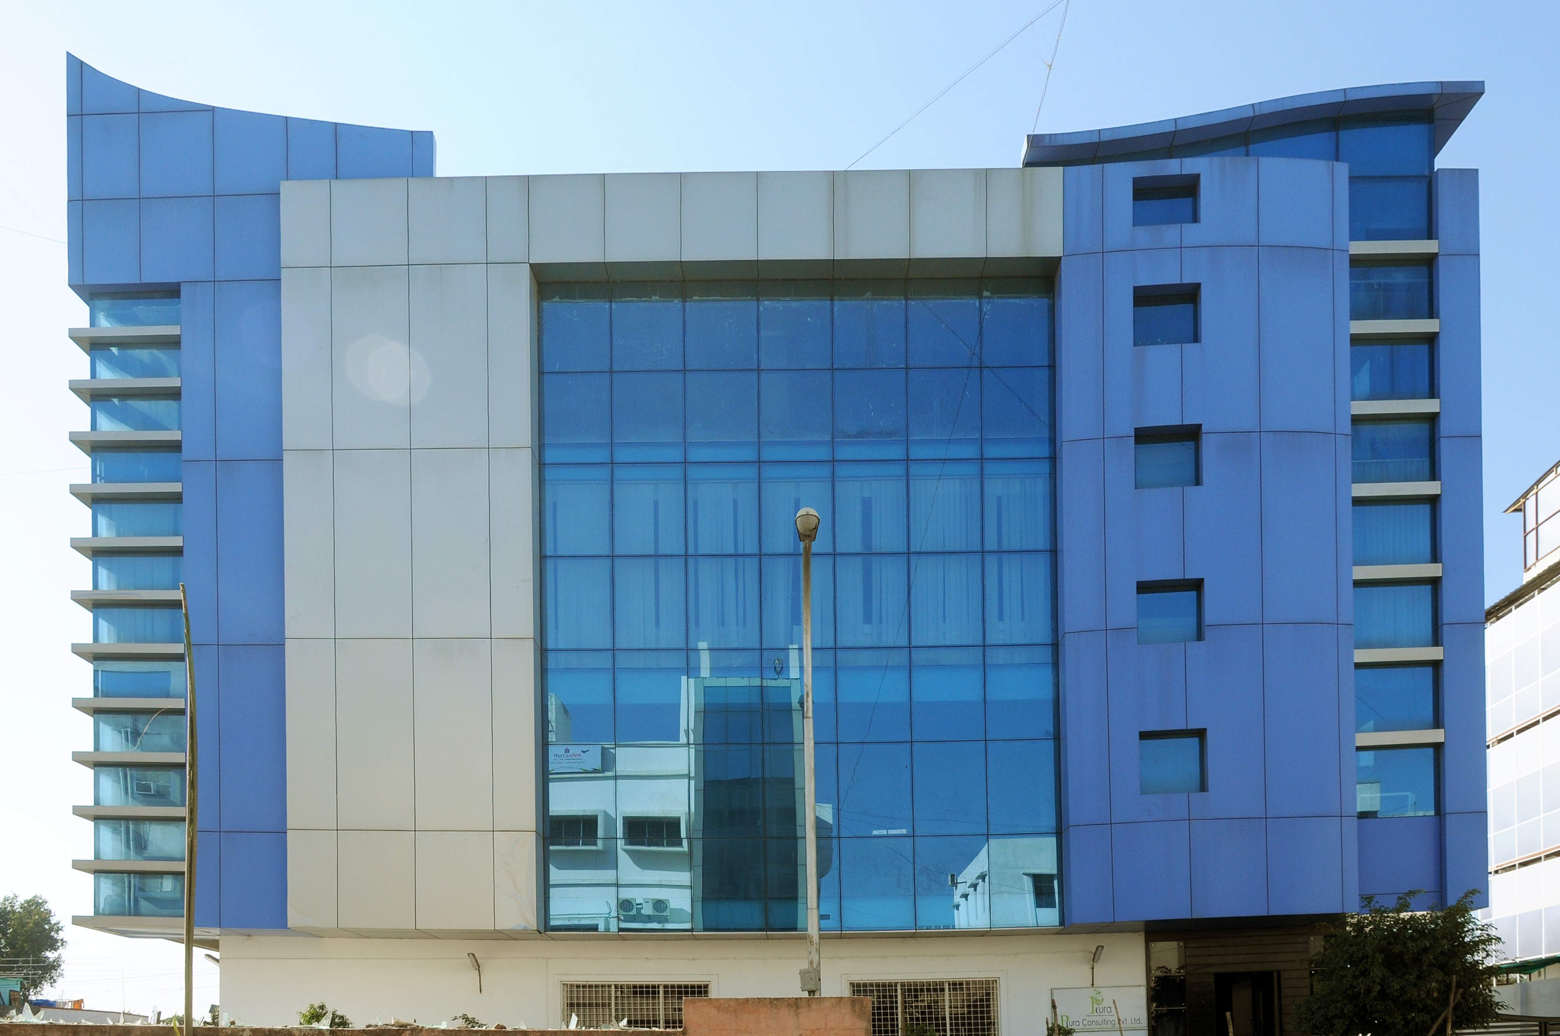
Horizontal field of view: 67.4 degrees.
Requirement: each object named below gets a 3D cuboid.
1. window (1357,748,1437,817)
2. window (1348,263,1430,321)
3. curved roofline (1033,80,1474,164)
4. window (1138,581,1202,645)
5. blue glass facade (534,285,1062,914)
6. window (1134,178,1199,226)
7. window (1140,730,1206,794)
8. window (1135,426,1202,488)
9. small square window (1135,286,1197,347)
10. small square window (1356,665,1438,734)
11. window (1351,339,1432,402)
[{"bbox_3d":[10.634,4.550,20.150,1.362,1.215,0.200,-1,0,1],"label":"window"},{"bbox_3d":[10.529,-3.909,20.150,1.446,1.069,0.200,-1,0,1],"label":"window"},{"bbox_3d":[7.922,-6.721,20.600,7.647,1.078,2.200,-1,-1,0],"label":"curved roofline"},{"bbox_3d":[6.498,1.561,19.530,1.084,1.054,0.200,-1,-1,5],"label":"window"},{"bbox_3d":[0.363,1.539,20.500,9.132,11.389,0.300,-1,0,1],"label":"blue glass facade"},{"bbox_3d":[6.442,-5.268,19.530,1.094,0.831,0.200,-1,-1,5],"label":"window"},{"bbox_3d":[6.685,4.156,19.875,1.115,1.074,0.250,-1,0,5],"label":"window"},{"bbox_3d":[6.602,-1.036,19.875,1.115,1.053,0.250,-1,0,5],"label":"window"},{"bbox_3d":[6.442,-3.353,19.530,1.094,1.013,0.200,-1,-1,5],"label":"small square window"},{"bbox_3d":[10.613,3.110,20.150,1.404,1.194,0.200,-1,0,1],"label":"small square window"},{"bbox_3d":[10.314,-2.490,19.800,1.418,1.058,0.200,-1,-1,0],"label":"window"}]

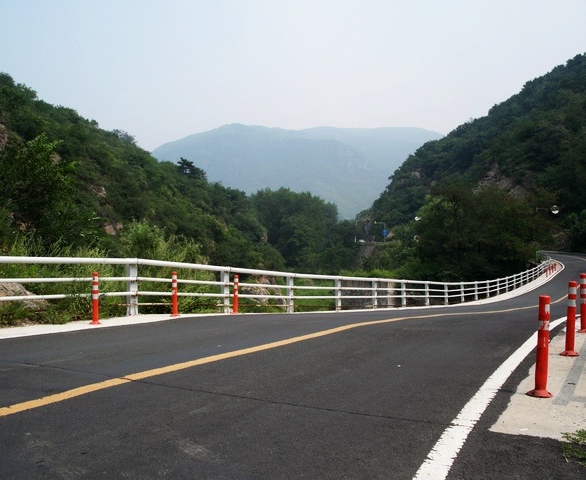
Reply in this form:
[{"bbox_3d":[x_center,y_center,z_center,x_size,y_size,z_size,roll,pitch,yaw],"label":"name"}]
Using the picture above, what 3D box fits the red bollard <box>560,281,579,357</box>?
[{"bbox_3d":[2.816,0.797,6.920,0.195,0.750,0.195,3,1,0],"label":"red bollard"}]

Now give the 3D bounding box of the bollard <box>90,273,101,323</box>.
[{"bbox_3d":[-2.868,0.854,9.950,0.185,0.750,0.185,0,1,0],"label":"bollard"}]

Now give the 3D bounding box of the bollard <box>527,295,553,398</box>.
[{"bbox_3d":[1.866,0.793,5.130,0.200,0.750,0.200,3,1,0],"label":"bollard"}]

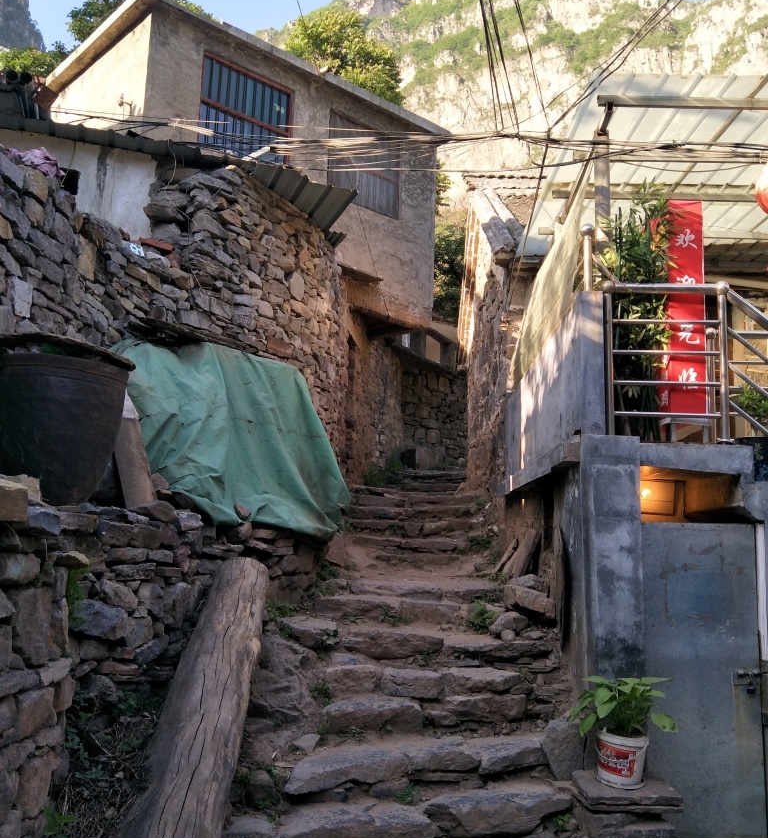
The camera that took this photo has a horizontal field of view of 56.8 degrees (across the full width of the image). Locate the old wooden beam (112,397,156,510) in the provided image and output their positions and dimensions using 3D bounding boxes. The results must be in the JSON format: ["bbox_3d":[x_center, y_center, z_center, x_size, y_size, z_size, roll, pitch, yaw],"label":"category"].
[{"bbox_3d":[-1.480,0.203,4.156,0.170,0.712,0.150,-11,-9,-20],"label":"old wooden beam"}]

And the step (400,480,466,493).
[{"bbox_3d":[0.564,0.790,8.269,0.760,0.150,0.360,1,-7,0],"label":"step"}]

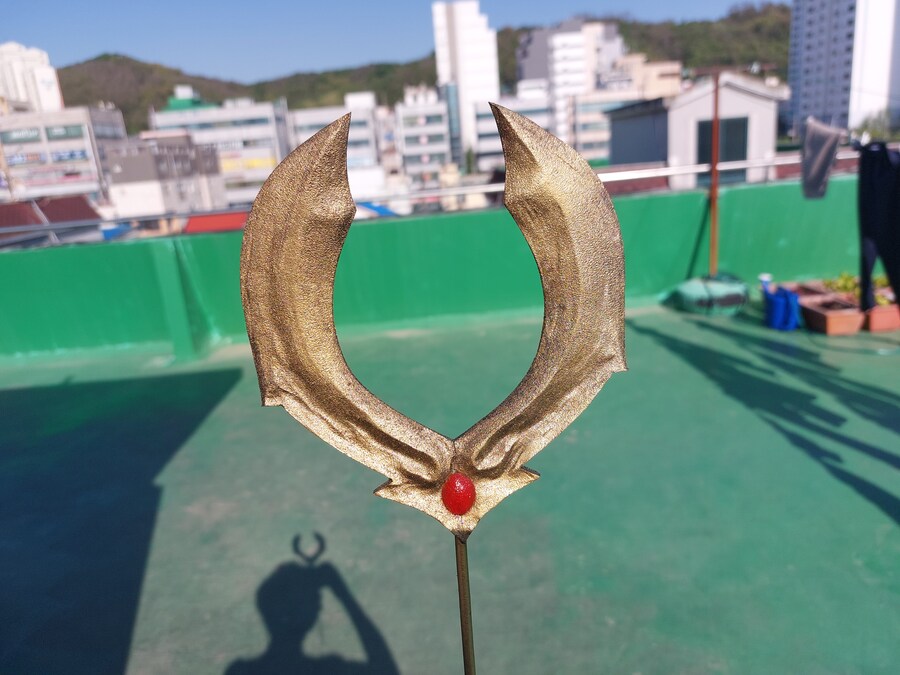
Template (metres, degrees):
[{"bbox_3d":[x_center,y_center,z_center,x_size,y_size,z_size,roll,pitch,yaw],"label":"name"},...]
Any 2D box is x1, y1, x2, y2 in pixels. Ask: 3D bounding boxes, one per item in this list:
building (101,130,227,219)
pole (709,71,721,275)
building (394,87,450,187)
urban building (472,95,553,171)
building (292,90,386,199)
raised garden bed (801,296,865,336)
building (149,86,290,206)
[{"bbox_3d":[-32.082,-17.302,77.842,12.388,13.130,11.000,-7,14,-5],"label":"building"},{"bbox_3d":[2.783,-1.623,6.846,0.065,2.178,0.065,-5,13,0],"label":"pole"},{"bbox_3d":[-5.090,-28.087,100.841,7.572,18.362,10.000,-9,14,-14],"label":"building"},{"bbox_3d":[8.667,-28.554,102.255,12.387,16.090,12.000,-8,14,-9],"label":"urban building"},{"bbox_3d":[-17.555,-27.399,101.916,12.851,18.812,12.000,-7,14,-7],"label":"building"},{"bbox_3d":[3.247,-0.187,5.557,0.260,0.180,0.620,-3,14,9],"label":"raised garden bed"},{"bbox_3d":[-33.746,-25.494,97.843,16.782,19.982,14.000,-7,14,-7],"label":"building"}]

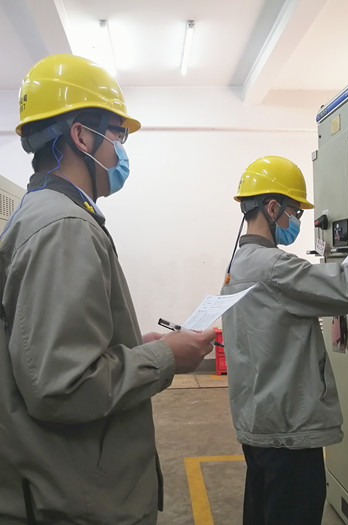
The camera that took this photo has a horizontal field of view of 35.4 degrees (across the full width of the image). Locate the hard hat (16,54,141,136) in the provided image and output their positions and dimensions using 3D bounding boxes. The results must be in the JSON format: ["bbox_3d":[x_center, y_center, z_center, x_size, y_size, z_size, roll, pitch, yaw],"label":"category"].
[{"bbox_3d":[-0.218,-0.373,1.235,0.280,0.165,0.220,-8,2,-20],"label":"hard hat"}]

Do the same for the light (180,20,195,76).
[{"bbox_3d":[0.130,-2.058,5.315,0.060,0.075,1.220,-1,0,-2],"label":"light"}]

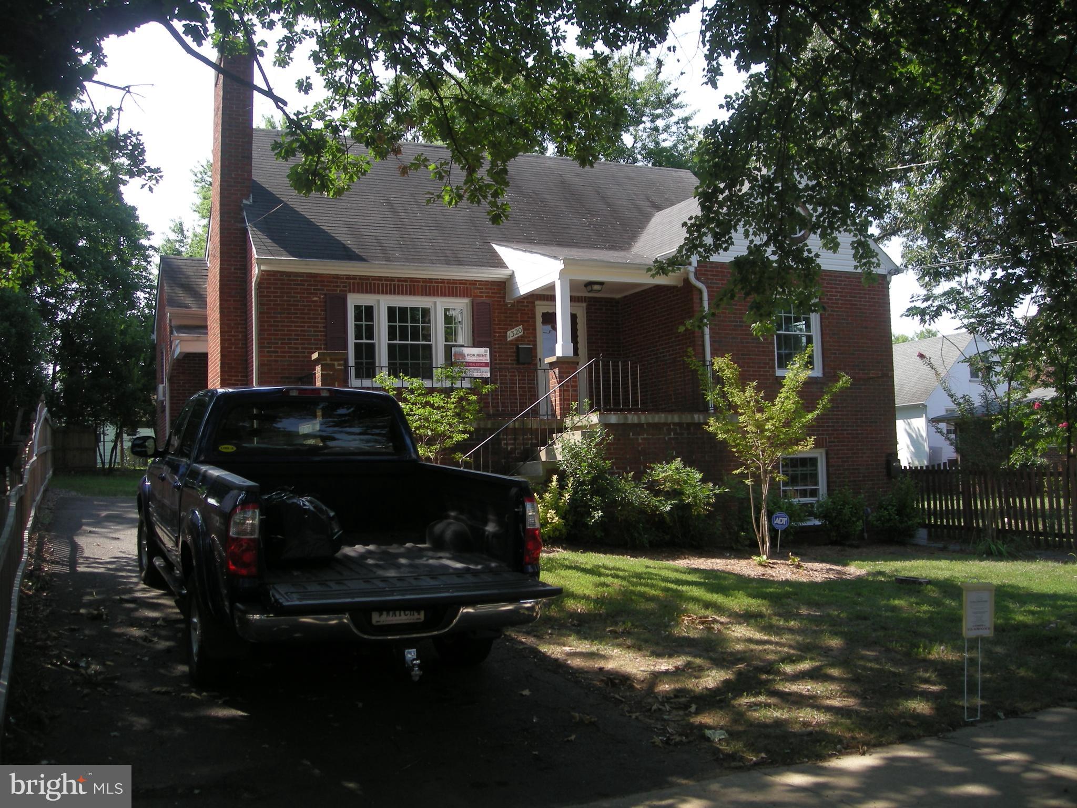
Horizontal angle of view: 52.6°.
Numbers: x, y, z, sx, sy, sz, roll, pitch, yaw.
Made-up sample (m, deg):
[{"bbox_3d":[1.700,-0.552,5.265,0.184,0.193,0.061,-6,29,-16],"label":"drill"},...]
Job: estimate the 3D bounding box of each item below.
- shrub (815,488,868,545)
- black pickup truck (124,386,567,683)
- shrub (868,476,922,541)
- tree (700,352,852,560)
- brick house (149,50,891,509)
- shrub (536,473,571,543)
[{"bbox_3d":[5.056,1.877,18.200,0.860,0.930,0.820,0,-4,-23],"label":"shrub"},{"bbox_3d":[-1.955,0.809,8.640,2.100,1.900,6.200,2,0,-25],"label":"black pickup truck"},{"bbox_3d":[6.145,1.794,18.800,0.860,1.140,0.820,0,-4,-23],"label":"shrub"},{"bbox_3d":[3.242,0.675,14.800,1.950,2.820,1.850,0,-4,-23],"label":"tree"},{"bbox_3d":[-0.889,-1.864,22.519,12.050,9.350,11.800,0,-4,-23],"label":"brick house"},{"bbox_3d":[0.188,1.337,13.900,0.500,0.880,0.500,-2,-4,0],"label":"shrub"}]

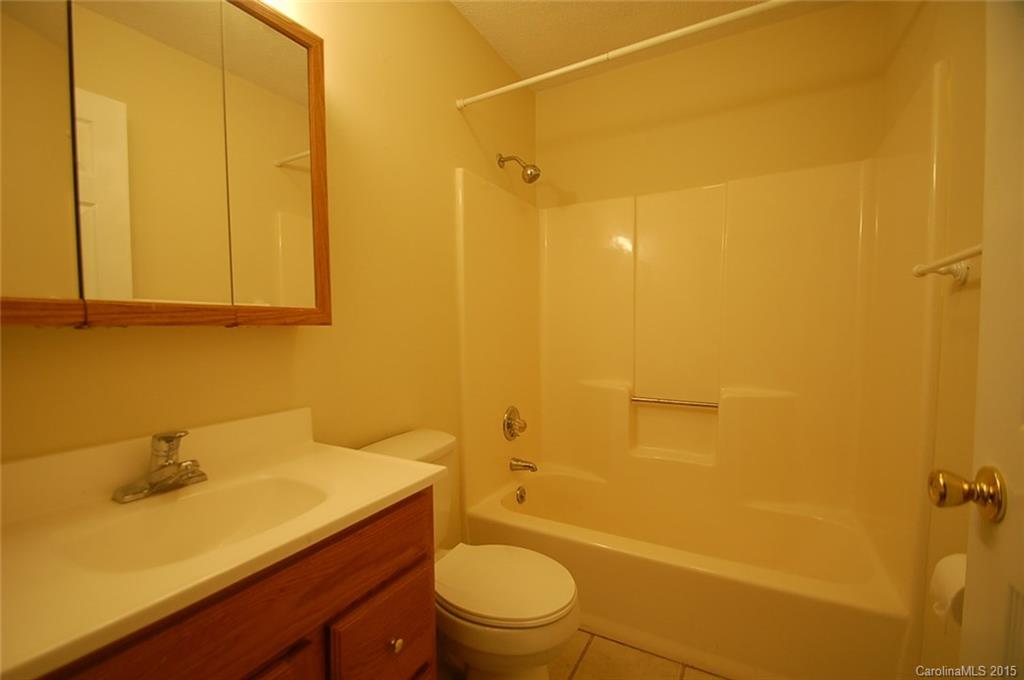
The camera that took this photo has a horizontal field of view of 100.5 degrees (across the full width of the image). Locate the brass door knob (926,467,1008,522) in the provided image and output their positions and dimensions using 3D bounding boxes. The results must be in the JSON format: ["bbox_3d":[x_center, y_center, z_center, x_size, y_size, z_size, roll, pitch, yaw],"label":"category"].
[{"bbox_3d":[0.561,0.189,0.530,0.057,0.066,0.066,1,2,29],"label":"brass door knob"}]

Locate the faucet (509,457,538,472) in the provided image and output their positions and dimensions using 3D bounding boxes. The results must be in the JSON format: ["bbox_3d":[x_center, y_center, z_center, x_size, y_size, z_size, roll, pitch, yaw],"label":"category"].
[{"bbox_3d":[0.061,0.633,2.132,0.146,0.062,0.060,1,2,29],"label":"faucet"}]

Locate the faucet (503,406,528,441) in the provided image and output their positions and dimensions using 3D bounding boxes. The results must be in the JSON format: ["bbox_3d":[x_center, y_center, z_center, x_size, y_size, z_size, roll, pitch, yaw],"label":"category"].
[{"bbox_3d":[0.037,0.425,2.140,0.092,0.168,0.168,1,2,29],"label":"faucet"}]

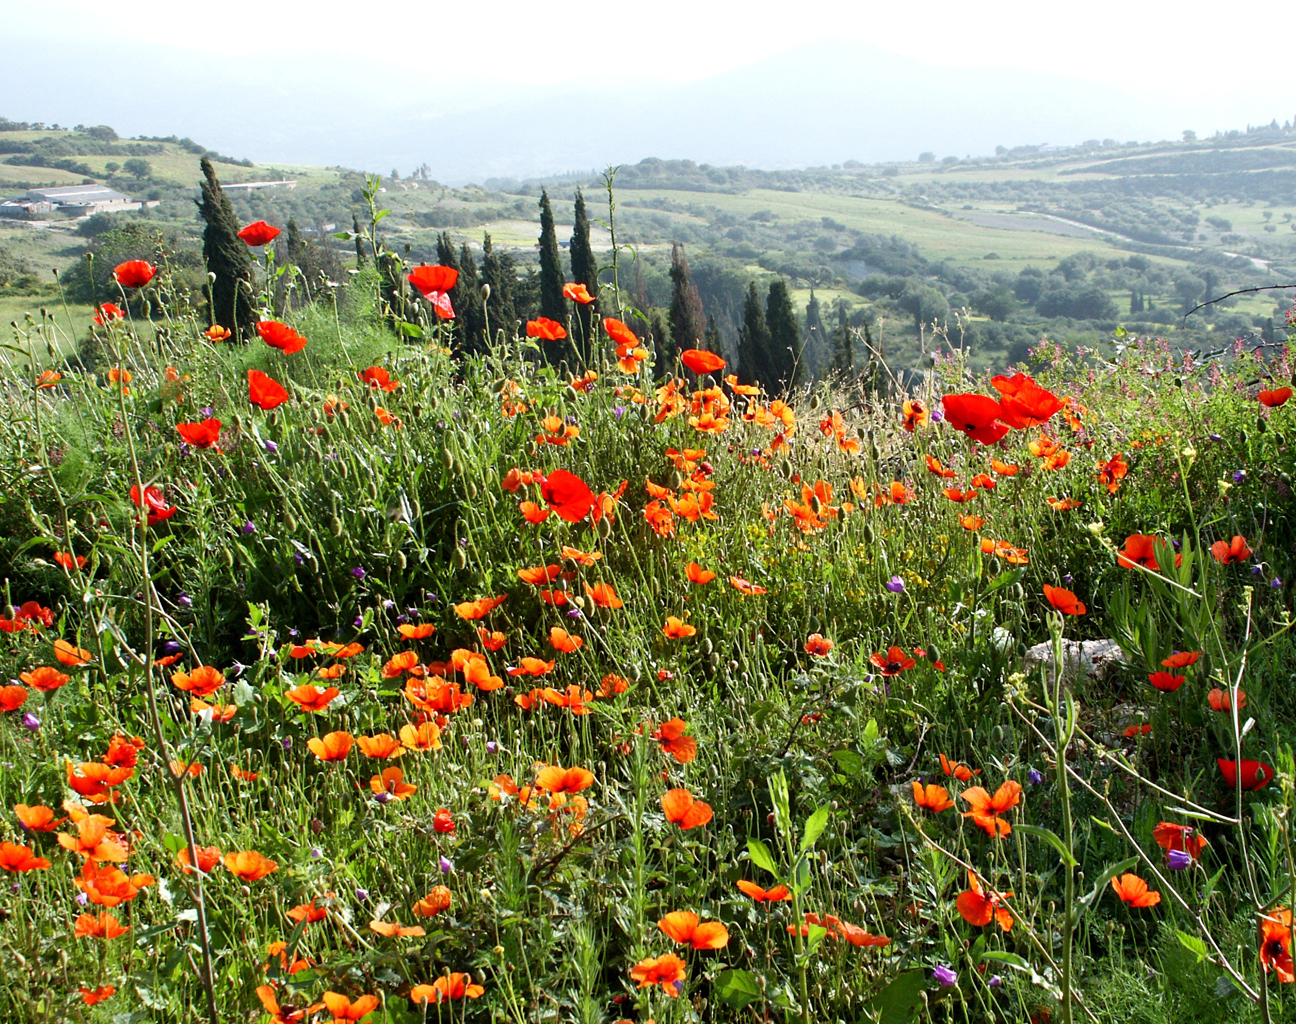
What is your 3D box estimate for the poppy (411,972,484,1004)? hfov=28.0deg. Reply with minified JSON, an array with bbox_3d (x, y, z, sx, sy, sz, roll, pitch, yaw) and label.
[{"bbox_3d":[-0.189,0.448,2.450,0.070,0.025,0.055,0,11,0],"label":"poppy"}]

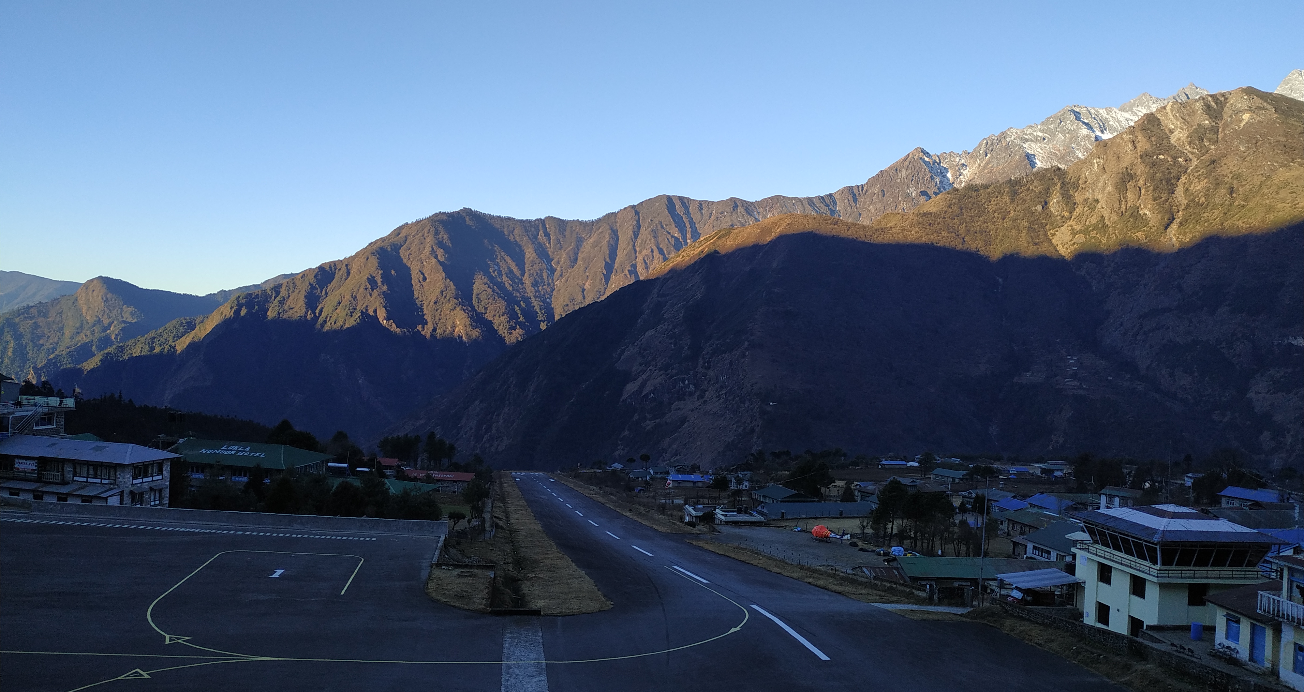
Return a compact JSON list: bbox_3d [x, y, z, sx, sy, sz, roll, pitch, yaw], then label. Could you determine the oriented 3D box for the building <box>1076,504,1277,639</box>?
[{"bbox_3d":[34.526,14.819,60.214,9.000,8.746,8.700,3,0,-8],"label":"building"}]

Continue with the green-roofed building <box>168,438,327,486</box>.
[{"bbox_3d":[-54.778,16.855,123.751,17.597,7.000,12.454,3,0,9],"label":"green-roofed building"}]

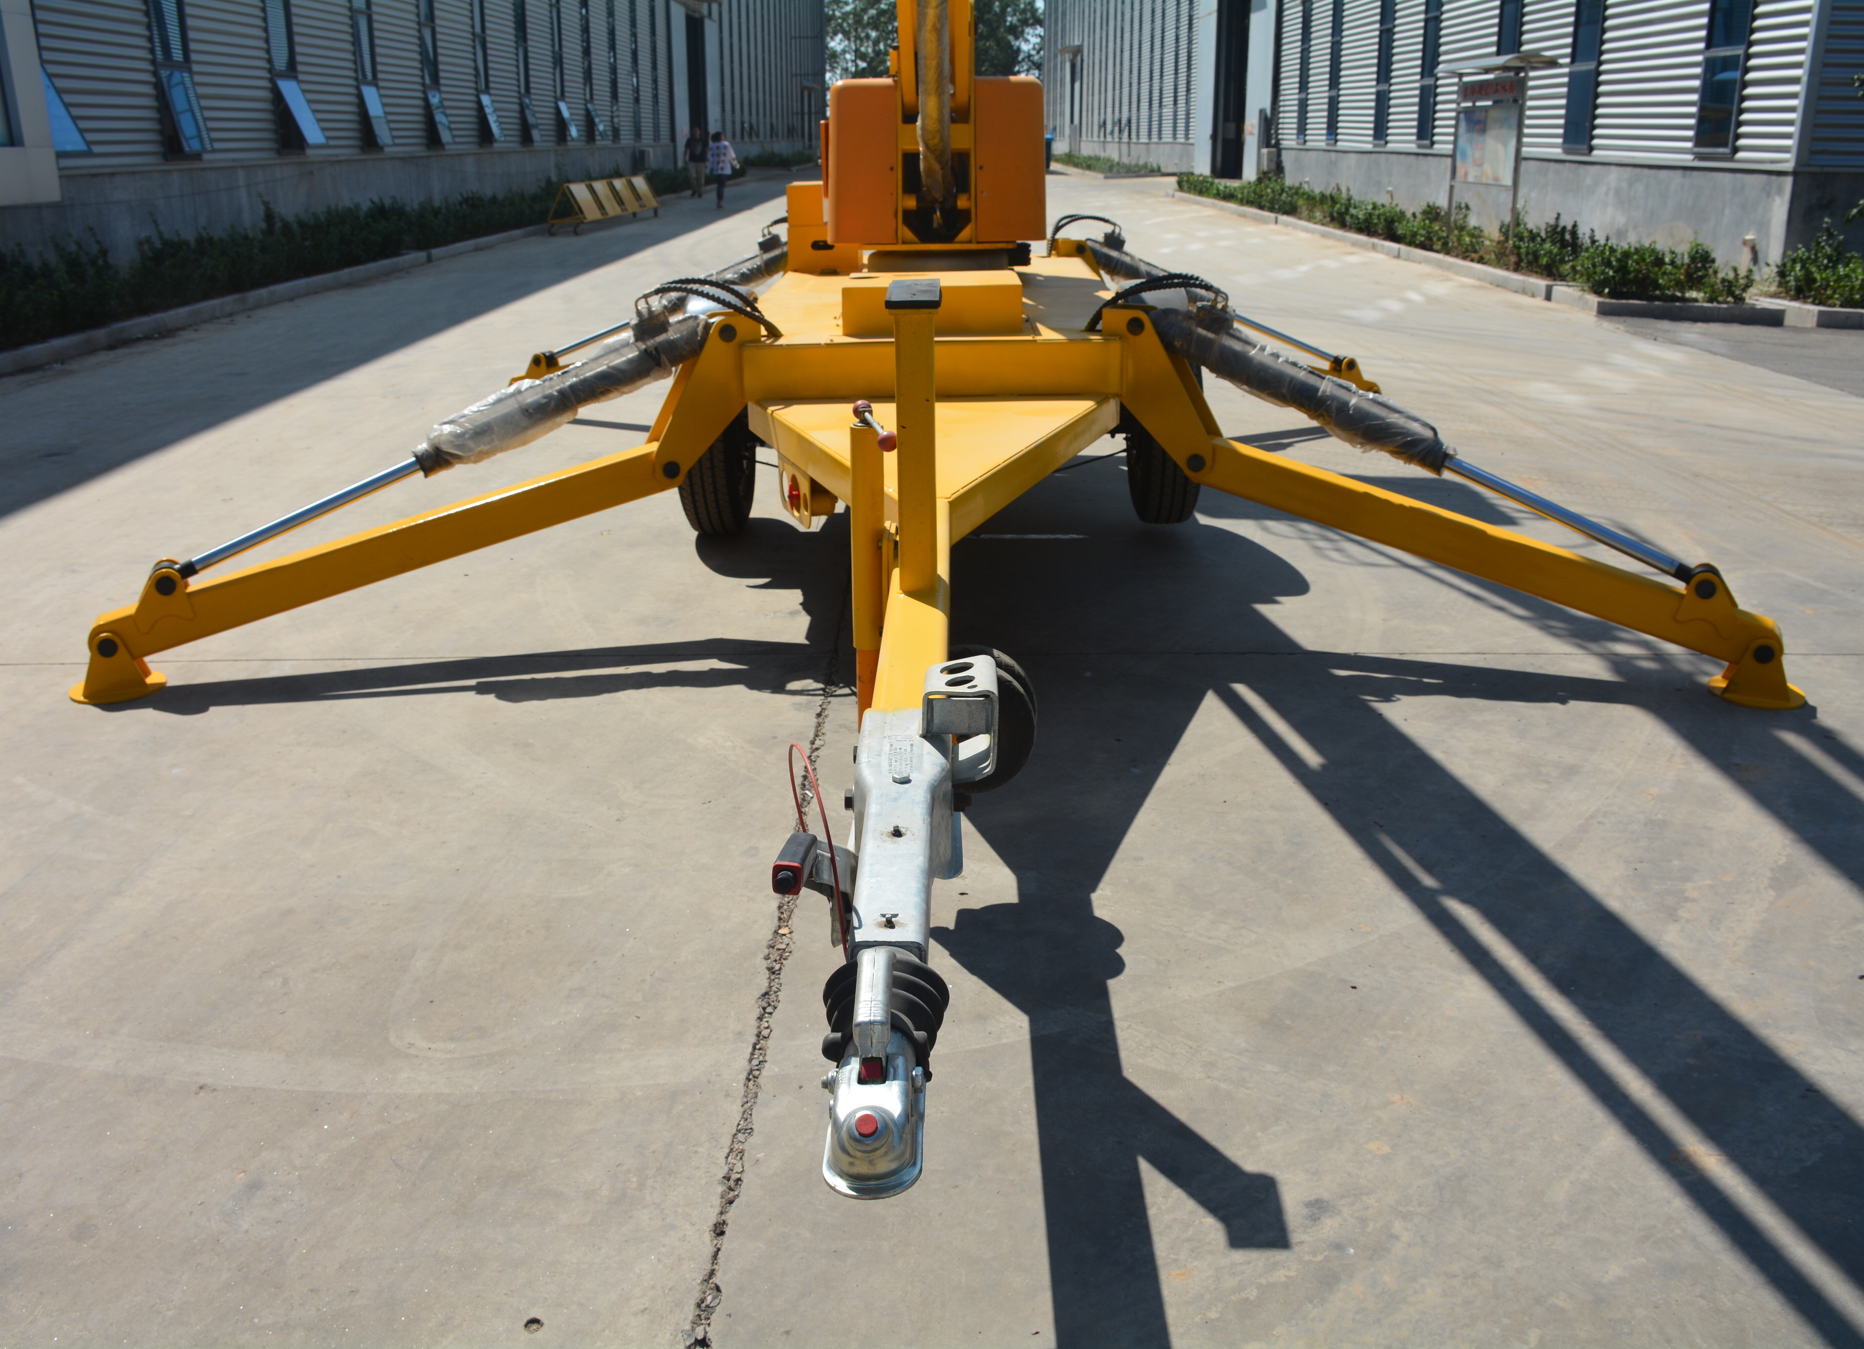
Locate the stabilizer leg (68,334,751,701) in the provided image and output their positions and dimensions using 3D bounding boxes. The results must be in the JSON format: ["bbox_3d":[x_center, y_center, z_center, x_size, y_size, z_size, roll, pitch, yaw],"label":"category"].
[{"bbox_3d":[-1.564,-0.560,4.688,2.119,1.021,0.280,-9,21,-23],"label":"stabilizer leg"}]

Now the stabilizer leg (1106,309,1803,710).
[{"bbox_3d":[1.560,-0.537,4.626,2.119,1.021,0.280,8,21,22],"label":"stabilizer leg"}]

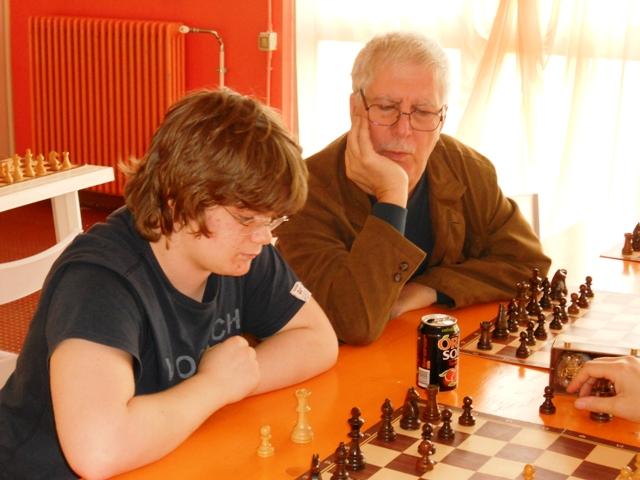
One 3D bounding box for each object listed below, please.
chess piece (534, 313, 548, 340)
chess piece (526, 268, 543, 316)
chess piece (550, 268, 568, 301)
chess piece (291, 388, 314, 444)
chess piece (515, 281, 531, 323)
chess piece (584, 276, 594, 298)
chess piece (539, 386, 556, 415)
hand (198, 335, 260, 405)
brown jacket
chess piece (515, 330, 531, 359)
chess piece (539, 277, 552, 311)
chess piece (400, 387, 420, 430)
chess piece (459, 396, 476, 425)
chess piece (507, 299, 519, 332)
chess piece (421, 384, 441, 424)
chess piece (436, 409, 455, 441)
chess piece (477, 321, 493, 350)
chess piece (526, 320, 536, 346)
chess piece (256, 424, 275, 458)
[{"bbox_3d":[0.394,0.153,2.136,0.024,0.045,0.024,0,14,0],"label":"chess piece"},{"bbox_3d":[0.405,0.097,2.264,0.030,0.089,0.030,9,17,29],"label":"chess piece"},{"bbox_3d":[0.472,0.086,2.366,0.032,0.060,0.032,3,15,11],"label":"chess piece"},{"bbox_3d":[-0.024,0.245,1.669,0.031,0.074,0.031,1,14,0],"label":"chess piece"},{"bbox_3d":[0.367,0.118,2.164,0.027,0.080,0.027,9,16,29],"label":"chess piece"},{"bbox_3d":[0.525,0.092,2.346,0.025,0.044,0.025,9,16,29],"label":"chess piece"},{"bbox_3d":[0.339,0.237,1.781,0.025,0.043,0.025,9,16,29],"label":"chess piece"},{"bbox_3d":[-0.140,0.201,1.860,0.100,0.088,0.080,-13,19,-41],"label":"hand"},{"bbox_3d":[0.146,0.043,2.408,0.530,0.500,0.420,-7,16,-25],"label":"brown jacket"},{"bbox_3d":[0.340,0.175,2.006,0.025,0.045,0.025,1,14,0],"label":"chess piece"},{"bbox_3d":[0.426,0.102,2.260,0.025,0.064,0.025,9,16,29],"label":"chess piece"},{"bbox_3d":[0.133,0.243,1.753,0.031,0.060,0.031,9,17,29],"label":"chess piece"},{"bbox_3d":[0.214,0.247,1.741,0.024,0.040,0.024,0,14,0],"label":"chess piece"},{"bbox_3d":[0.345,0.134,2.144,0.024,0.058,0.024,0,14,0],"label":"chess piece"},{"bbox_3d":[0.163,0.239,1.755,0.027,0.048,0.027,0,14,0],"label":"chess piece"},{"bbox_3d":[0.182,0.261,1.718,0.024,0.043,0.024,9,17,29],"label":"chess piece"},{"bbox_3d":[0.283,0.163,2.056,0.024,0.045,0.024,0,14,0],"label":"chess piece"},{"bbox_3d":[0.362,0.161,2.065,0.025,0.045,0.025,9,16,29],"label":"chess piece"},{"bbox_3d":[-0.077,0.279,1.681,0.025,0.043,0.025,0,14,0],"label":"chess piece"}]

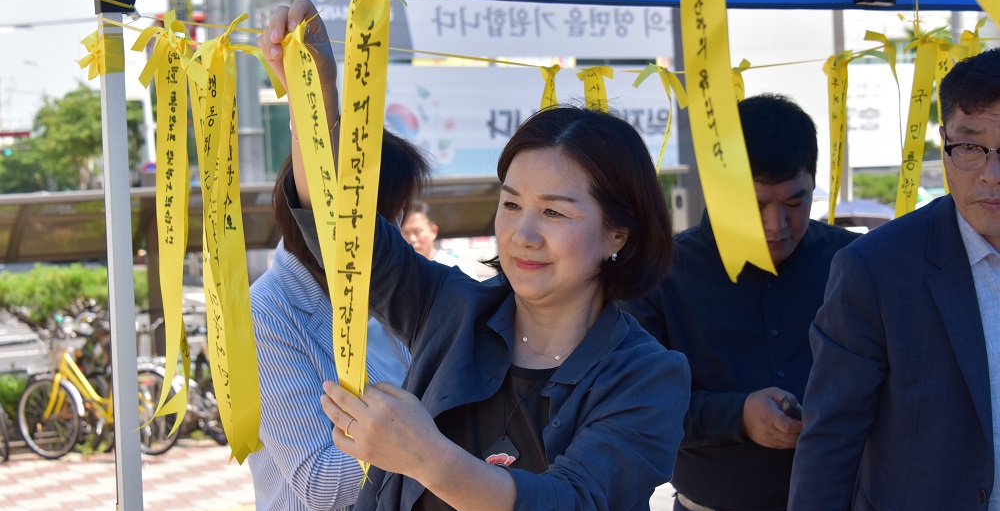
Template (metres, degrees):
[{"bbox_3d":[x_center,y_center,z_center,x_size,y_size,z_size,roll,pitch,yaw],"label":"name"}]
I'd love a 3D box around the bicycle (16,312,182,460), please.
[{"bbox_3d":[-3.016,0.987,13.600,1.620,1.040,0.550,-2,1,28],"label":"bicycle"}]

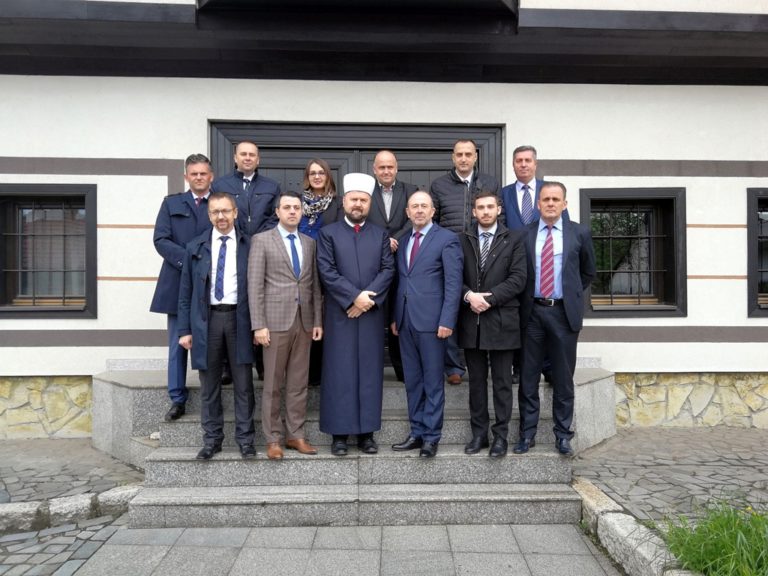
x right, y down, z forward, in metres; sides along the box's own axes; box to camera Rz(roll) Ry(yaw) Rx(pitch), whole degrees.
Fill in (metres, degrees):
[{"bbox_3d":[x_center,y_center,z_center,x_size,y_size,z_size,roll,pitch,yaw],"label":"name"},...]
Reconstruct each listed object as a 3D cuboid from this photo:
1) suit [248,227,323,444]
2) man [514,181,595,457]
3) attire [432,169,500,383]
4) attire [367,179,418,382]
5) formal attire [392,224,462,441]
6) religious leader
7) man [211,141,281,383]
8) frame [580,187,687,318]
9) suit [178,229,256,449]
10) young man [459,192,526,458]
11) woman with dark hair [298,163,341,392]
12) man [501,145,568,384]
[{"bbox_3d":[-0.658,0.318,4.000,0.500,1.455,0.320,0,0,-16],"label":"suit"},{"bbox_3d":[1.161,0.190,4.066,0.540,1.826,0.360,0,2,12],"label":"man"},{"bbox_3d":[0.620,-0.118,4.560,0.548,1.583,0.340,0,2,2],"label":"attire"},{"bbox_3d":[0.026,-0.174,4.520,0.500,1.728,0.340,0,2,0],"label":"attire"},{"bbox_3d":[0.285,0.306,4.030,0.500,1.490,0.320,0,0,21],"label":"formal attire"},{"bbox_3d":[-0.193,0.160,4.066,0.540,1.887,0.380,0,2,-1],"label":"religious leader"},{"bbox_3d":[-1.033,-0.203,4.501,0.550,1.811,0.360,0,2,-7],"label":"man"},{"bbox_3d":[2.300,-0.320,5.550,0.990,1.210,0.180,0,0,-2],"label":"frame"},{"bbox_3d":[-1.124,0.328,4.007,0.530,1.478,0.360,-1,2,-14],"label":"suit"},{"bbox_3d":[0.738,0.225,4.076,0.500,1.776,0.380,0,2,12],"label":"young man"},{"bbox_3d":[-0.490,-0.125,4.630,0.440,1.730,0.310,0,0,12],"label":"woman with dark hair"},{"bbox_3d":[1.175,-0.187,4.680,0.530,1.850,0.340,0,0,18],"label":"man"}]

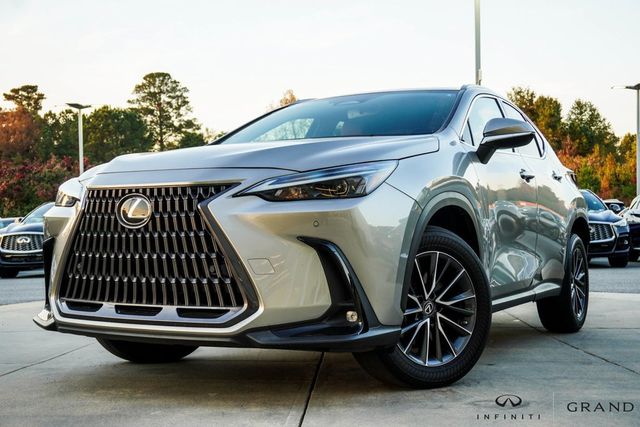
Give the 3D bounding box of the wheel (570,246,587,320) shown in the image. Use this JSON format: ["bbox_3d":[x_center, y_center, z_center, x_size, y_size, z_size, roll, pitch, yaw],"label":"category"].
[{"bbox_3d":[1.804,0.494,5.974,0.200,0.500,0.500,-2,-3,30],"label":"wheel"}]

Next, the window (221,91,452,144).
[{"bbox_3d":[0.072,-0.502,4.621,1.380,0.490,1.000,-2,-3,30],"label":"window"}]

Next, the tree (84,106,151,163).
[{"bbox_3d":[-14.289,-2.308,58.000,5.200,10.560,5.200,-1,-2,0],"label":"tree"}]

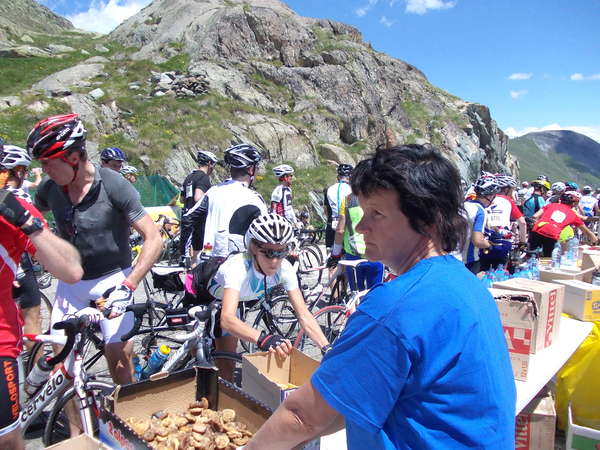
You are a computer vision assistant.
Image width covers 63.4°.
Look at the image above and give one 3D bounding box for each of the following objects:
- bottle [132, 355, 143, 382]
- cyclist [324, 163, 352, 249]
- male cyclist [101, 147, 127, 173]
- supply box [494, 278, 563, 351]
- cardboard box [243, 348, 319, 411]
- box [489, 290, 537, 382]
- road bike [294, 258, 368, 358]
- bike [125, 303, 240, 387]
[{"bbox_3d":[-0.958,0.866,2.870,0.074,0.210,0.074,-14,3,9],"label":"bottle"},{"bbox_3d":[0.472,0.094,6.343,0.520,1.800,0.420,4,6,14],"label":"cyclist"},{"bbox_3d":[-1.973,0.119,5.148,0.400,1.830,0.500,6,7,30],"label":"male cyclist"},{"bbox_3d":[1.290,0.505,2.754,0.300,0.330,0.257,-3,8,-41],"label":"supply box"},{"bbox_3d":[-0.056,0.624,1.802,0.206,0.200,0.332,-1,7,-29],"label":"cardboard box"},{"bbox_3d":[0.947,0.516,2.373,0.290,0.365,0.270,4,6,17],"label":"box"},{"bbox_3d":[0.686,0.757,3.931,1.670,1.000,0.440,-1,7,-28],"label":"road bike"},{"bbox_3d":[-0.893,0.820,2.812,1.670,1.000,0.430,3,6,8],"label":"bike"}]

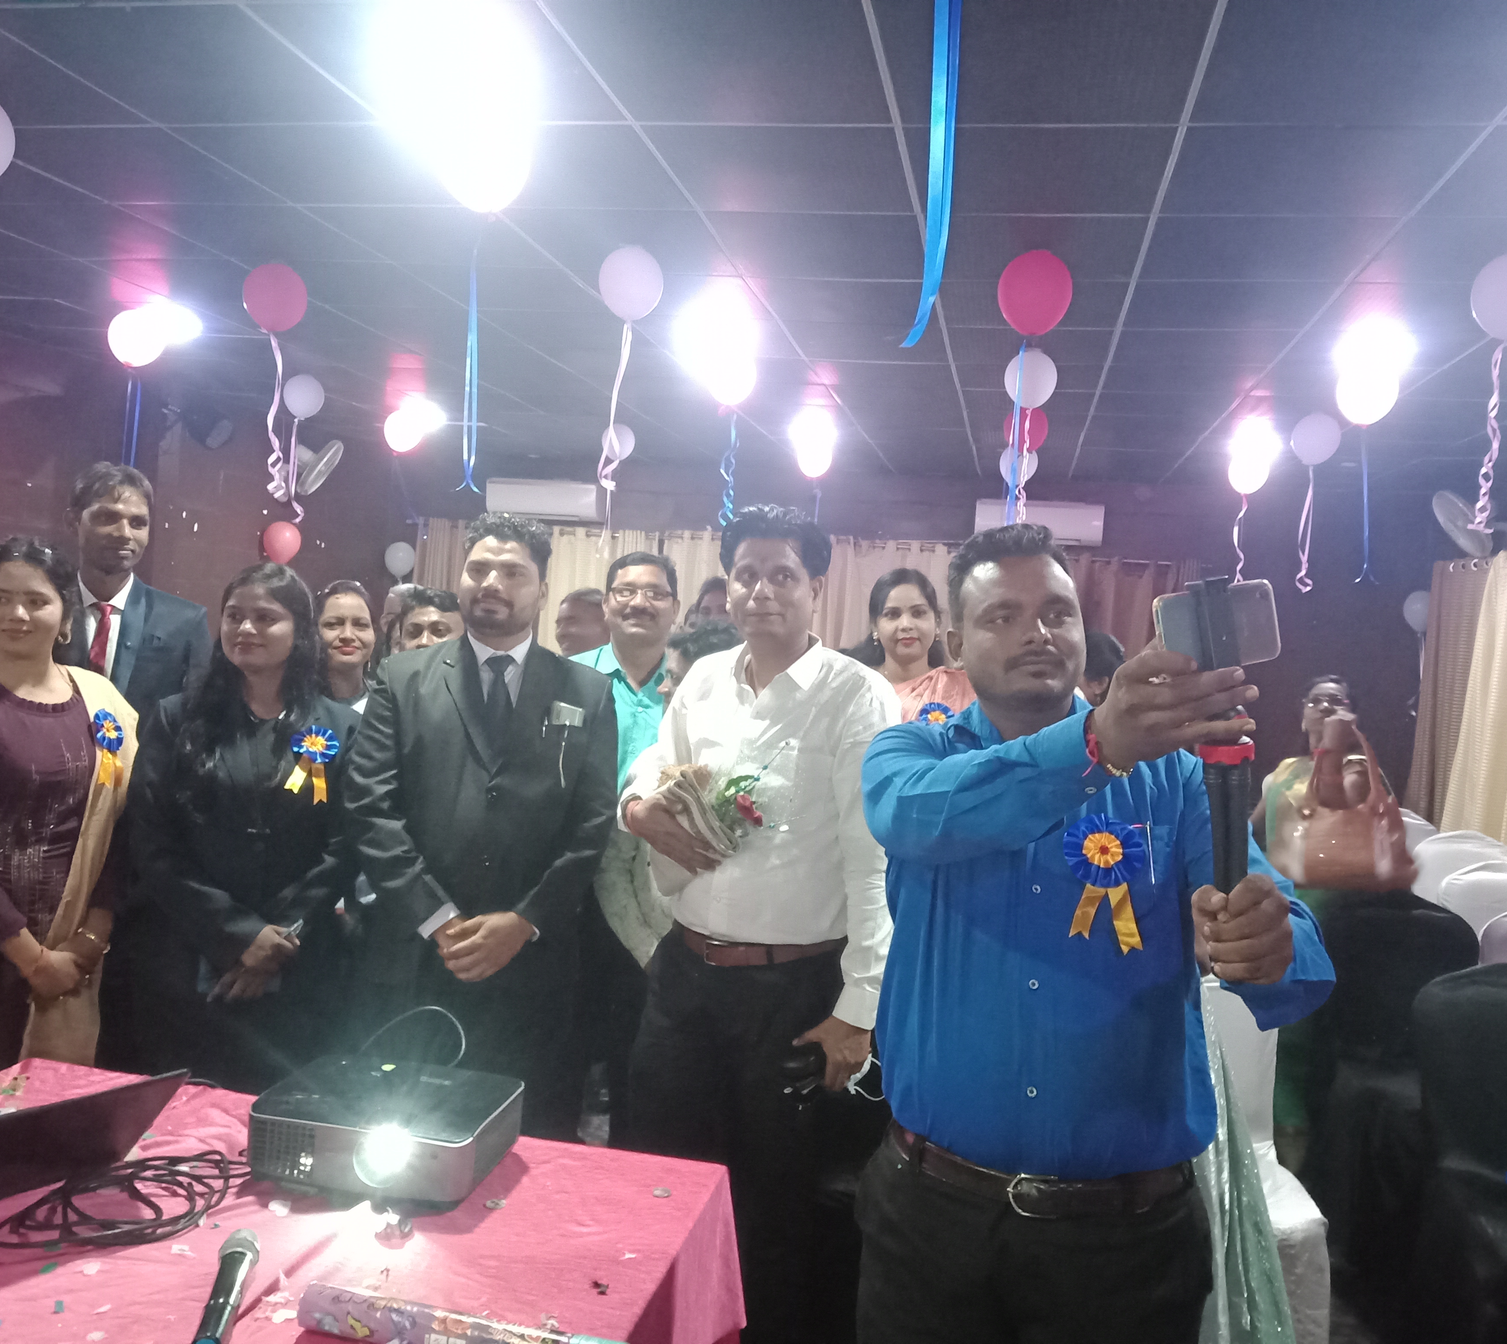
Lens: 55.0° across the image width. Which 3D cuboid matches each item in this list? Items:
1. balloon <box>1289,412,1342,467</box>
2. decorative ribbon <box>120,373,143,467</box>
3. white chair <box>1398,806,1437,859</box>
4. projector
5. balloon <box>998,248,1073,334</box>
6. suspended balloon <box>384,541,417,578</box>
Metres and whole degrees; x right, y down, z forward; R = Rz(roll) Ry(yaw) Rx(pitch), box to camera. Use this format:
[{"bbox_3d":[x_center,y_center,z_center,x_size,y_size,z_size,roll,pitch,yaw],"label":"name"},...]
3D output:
[{"bbox_3d":[2.446,-1.016,6.300,0.225,0.237,0.225,4,2,10],"label":"balloon"},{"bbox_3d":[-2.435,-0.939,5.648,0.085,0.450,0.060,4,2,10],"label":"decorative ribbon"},{"bbox_3d":[2.901,1.058,6.757,0.450,0.870,0.520,4,2,18],"label":"white chair"},{"bbox_3d":[-0.511,0.643,2.044,0.305,0.102,0.250,6,2,7],"label":"projector"},{"bbox_3d":[0.773,-1.037,3.970,0.207,0.234,0.207,4,2,10],"label":"balloon"},{"bbox_3d":[-2.434,-0.777,10.000,0.222,0.251,0.222,4,2,10],"label":"suspended balloon"}]

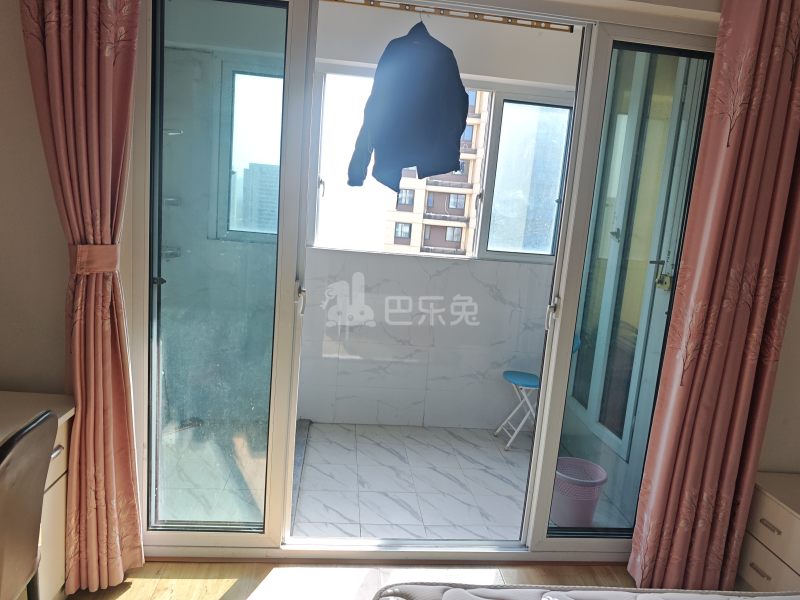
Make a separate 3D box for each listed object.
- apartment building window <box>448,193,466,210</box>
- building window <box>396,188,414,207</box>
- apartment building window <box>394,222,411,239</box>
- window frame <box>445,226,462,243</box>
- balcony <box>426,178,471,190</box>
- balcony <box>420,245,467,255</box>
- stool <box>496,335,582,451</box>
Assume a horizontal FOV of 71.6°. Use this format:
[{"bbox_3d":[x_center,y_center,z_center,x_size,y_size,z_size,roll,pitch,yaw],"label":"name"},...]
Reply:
[{"bbox_3d":[5.214,-8.932,50.300,1.470,1.420,0.150,5,9,-3],"label":"apartment building window"},{"bbox_3d":[0.497,-8.779,47.527,1.480,1.320,0.150,4,9,-6],"label":"building window"},{"bbox_3d":[0.312,-6.202,49.500,1.470,1.320,0.150,5,9,-3],"label":"apartment building window"},{"bbox_3d":[4.852,-5.892,49.753,1.460,1.300,0.150,4,9,-6],"label":"window frame"},{"bbox_3d":[4.341,-10.020,48.095,3.950,0.650,1.100,4,9,-6],"label":"balcony"},{"bbox_3d":[3.881,-4.398,49.015,3.950,0.620,1.100,4,9,-6],"label":"balcony"},{"bbox_3d":[0.893,0.583,3.609,0.455,0.776,0.320,4,9,-6],"label":"stool"}]

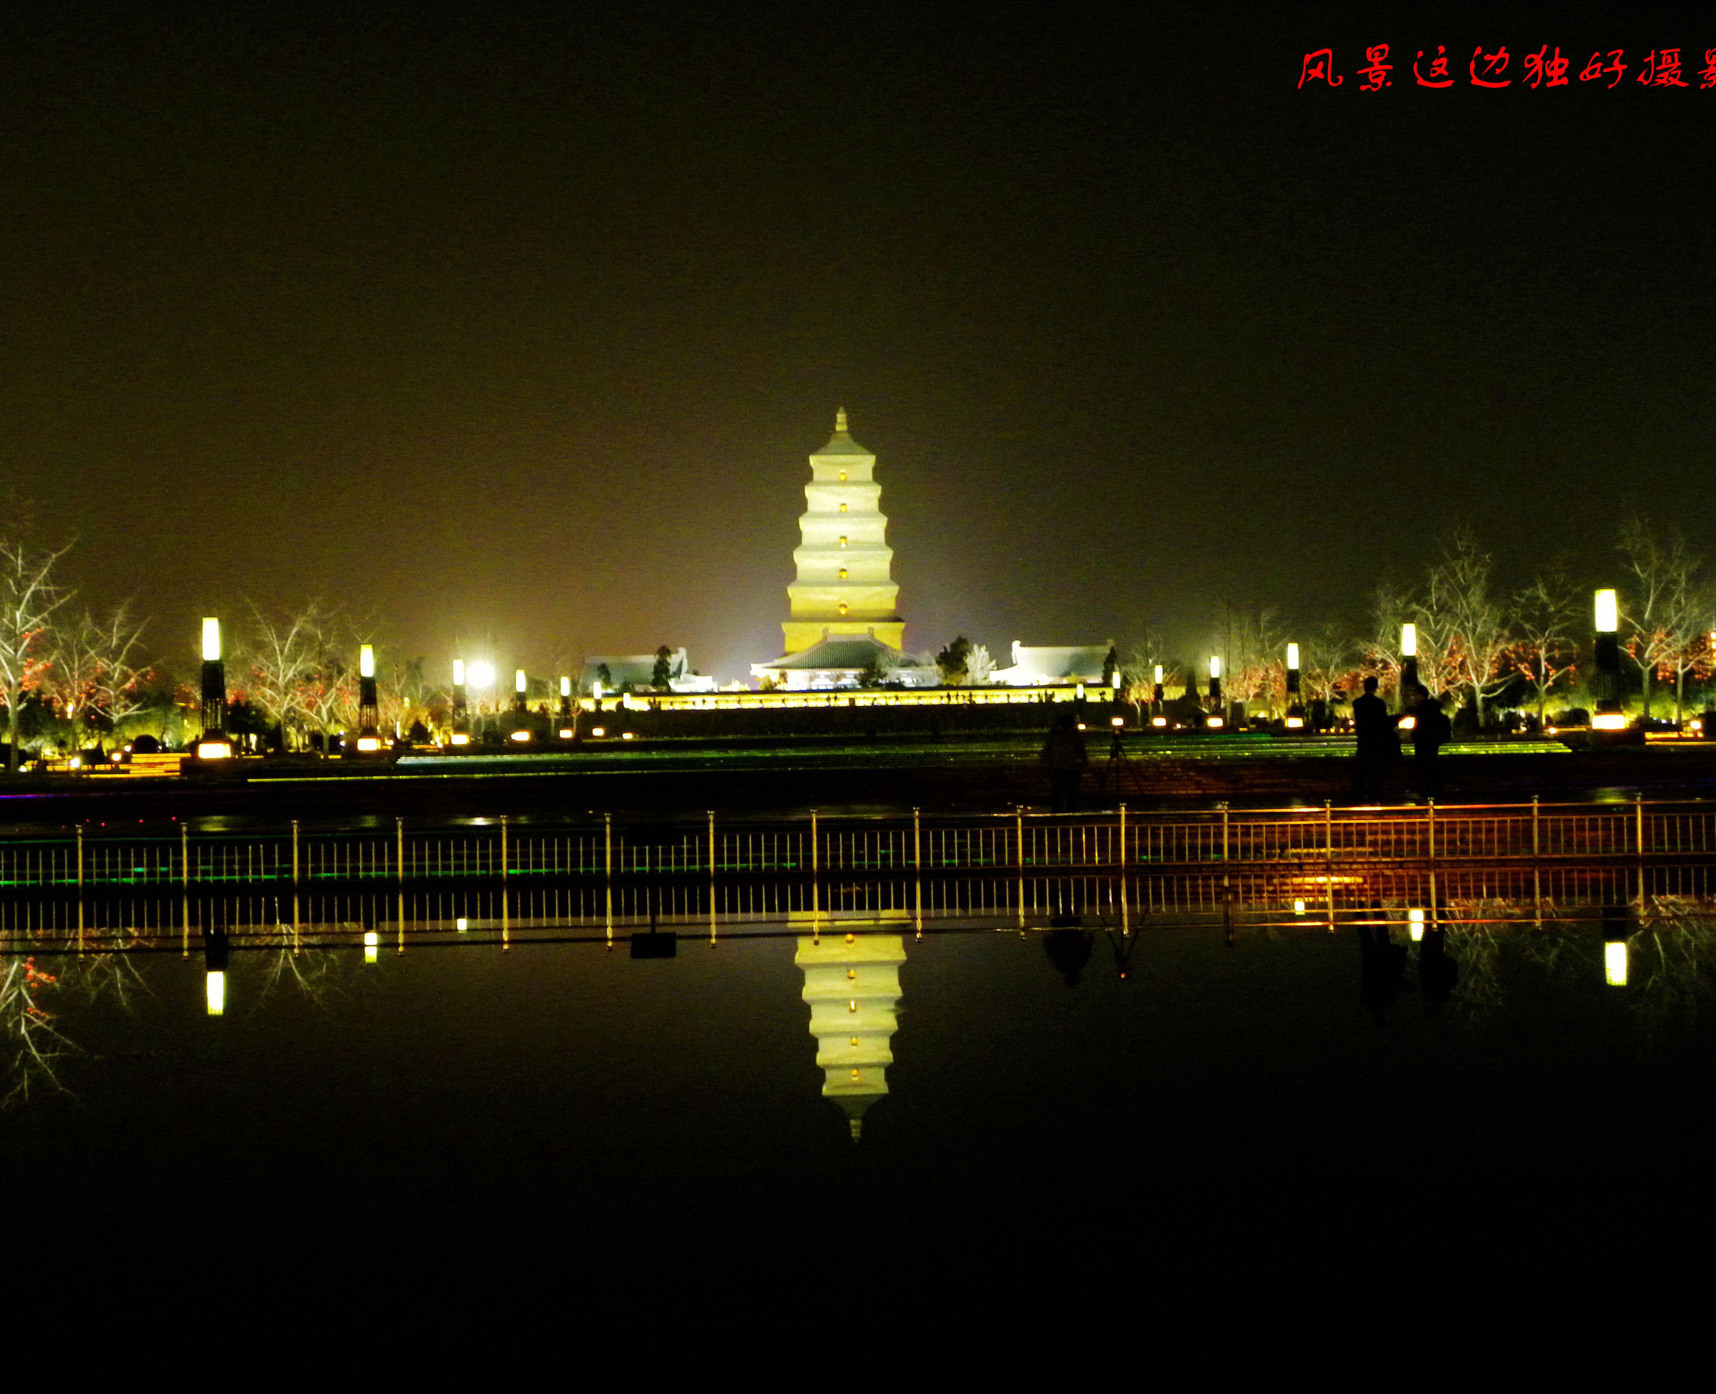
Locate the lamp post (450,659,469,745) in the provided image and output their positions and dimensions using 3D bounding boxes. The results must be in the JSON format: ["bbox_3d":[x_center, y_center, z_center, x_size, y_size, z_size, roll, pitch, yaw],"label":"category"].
[{"bbox_3d":[-25.970,0.355,143.700,1.080,5.550,1.080,-1,-2,-1],"label":"lamp post"}]

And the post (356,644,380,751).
[{"bbox_3d":[-25.533,0.057,114.700,1.080,5.550,1.080,-1,-2,-1],"label":"post"}]

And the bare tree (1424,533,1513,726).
[{"bbox_3d":[33.394,-3.812,120.400,4.765,10.880,4.622,-1,-2,-1],"label":"bare tree"}]

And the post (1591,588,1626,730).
[{"bbox_3d":[29.434,-1.459,86.400,1.080,5.550,1.080,-1,-2,-1],"label":"post"}]

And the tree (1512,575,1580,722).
[{"bbox_3d":[43.503,-3.163,139.000,4.217,9.718,4.091,-1,-2,-1],"label":"tree"}]

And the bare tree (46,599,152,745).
[{"bbox_3d":[-41.781,-1.197,121.000,5.746,8.061,5.574,-1,-2,-1],"label":"bare tree"}]

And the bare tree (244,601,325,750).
[{"bbox_3d":[-31.369,-1.152,120.400,4.368,8.100,4.237,-1,-2,-1],"label":"bare tree"}]

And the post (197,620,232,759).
[{"bbox_3d":[-25.070,-0.336,85.700,1.080,5.550,1.080,-1,-2,-1],"label":"post"}]

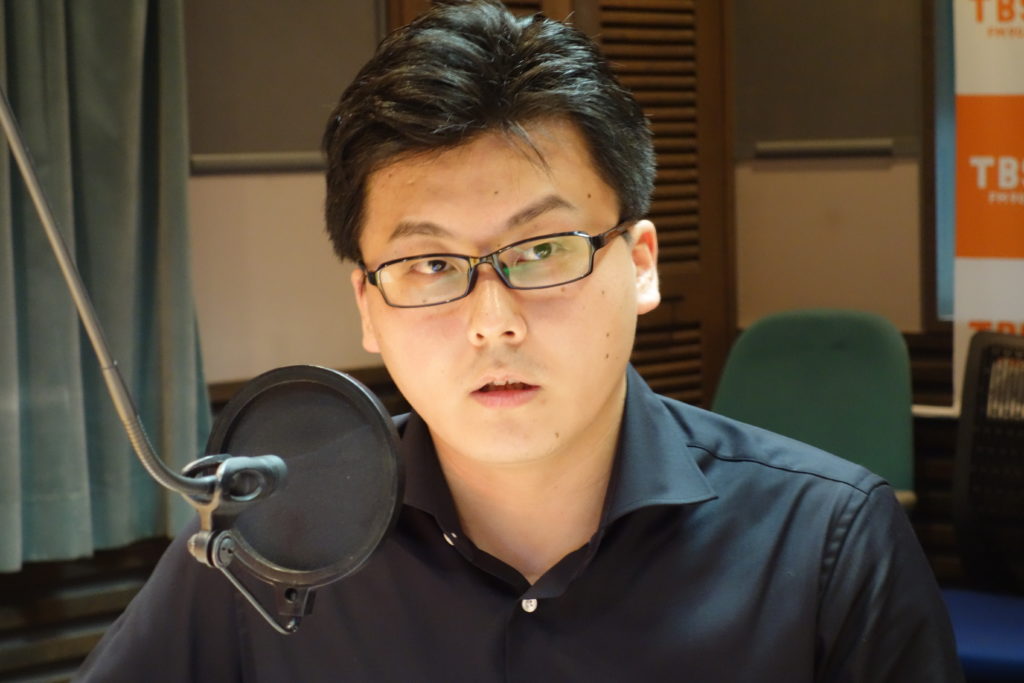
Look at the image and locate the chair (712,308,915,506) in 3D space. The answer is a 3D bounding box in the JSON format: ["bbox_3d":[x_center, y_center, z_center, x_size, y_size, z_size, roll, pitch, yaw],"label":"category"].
[{"bbox_3d":[0.453,0.419,5.032,0.570,0.910,0.570,1,5,32],"label":"chair"}]

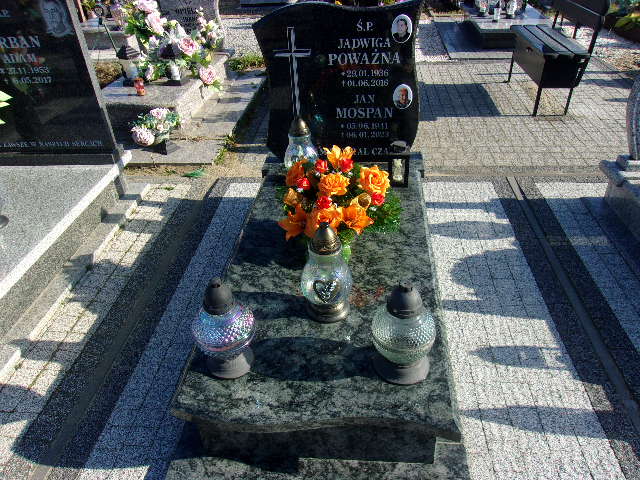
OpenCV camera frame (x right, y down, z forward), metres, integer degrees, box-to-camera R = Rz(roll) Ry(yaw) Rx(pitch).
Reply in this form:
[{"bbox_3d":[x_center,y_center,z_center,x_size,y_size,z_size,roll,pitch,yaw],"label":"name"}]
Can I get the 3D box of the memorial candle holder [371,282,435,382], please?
[{"bbox_3d":[0.243,0.253,1.444,0.188,0.310,0.188,1,34,5],"label":"memorial candle holder"}]

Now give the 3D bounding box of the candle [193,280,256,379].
[{"bbox_3d":[-0.286,0.249,1.486,0.190,0.312,0.190,1,34,5],"label":"candle"}]

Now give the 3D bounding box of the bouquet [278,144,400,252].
[{"bbox_3d":[0.083,-0.151,1.996,0.470,0.380,0.420,1,34,5],"label":"bouquet"}]

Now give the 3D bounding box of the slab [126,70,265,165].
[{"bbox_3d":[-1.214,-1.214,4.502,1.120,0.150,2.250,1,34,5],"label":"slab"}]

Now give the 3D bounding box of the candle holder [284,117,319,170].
[{"bbox_3d":[-0.083,-0.413,2.416,0.167,0.360,0.167,1,34,5],"label":"candle holder"}]

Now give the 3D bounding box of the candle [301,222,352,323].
[{"bbox_3d":[0.021,0.100,1.657,0.167,0.345,0.167,-2,34,1],"label":"candle"}]

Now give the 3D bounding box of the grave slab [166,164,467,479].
[{"bbox_3d":[0.053,0.215,2.100,0.860,0.342,1.600,1,34,5],"label":"grave slab"}]

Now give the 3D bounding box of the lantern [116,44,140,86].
[{"bbox_3d":[-1.645,-1.484,4.240,0.168,0.315,0.168,1,34,5],"label":"lantern"}]

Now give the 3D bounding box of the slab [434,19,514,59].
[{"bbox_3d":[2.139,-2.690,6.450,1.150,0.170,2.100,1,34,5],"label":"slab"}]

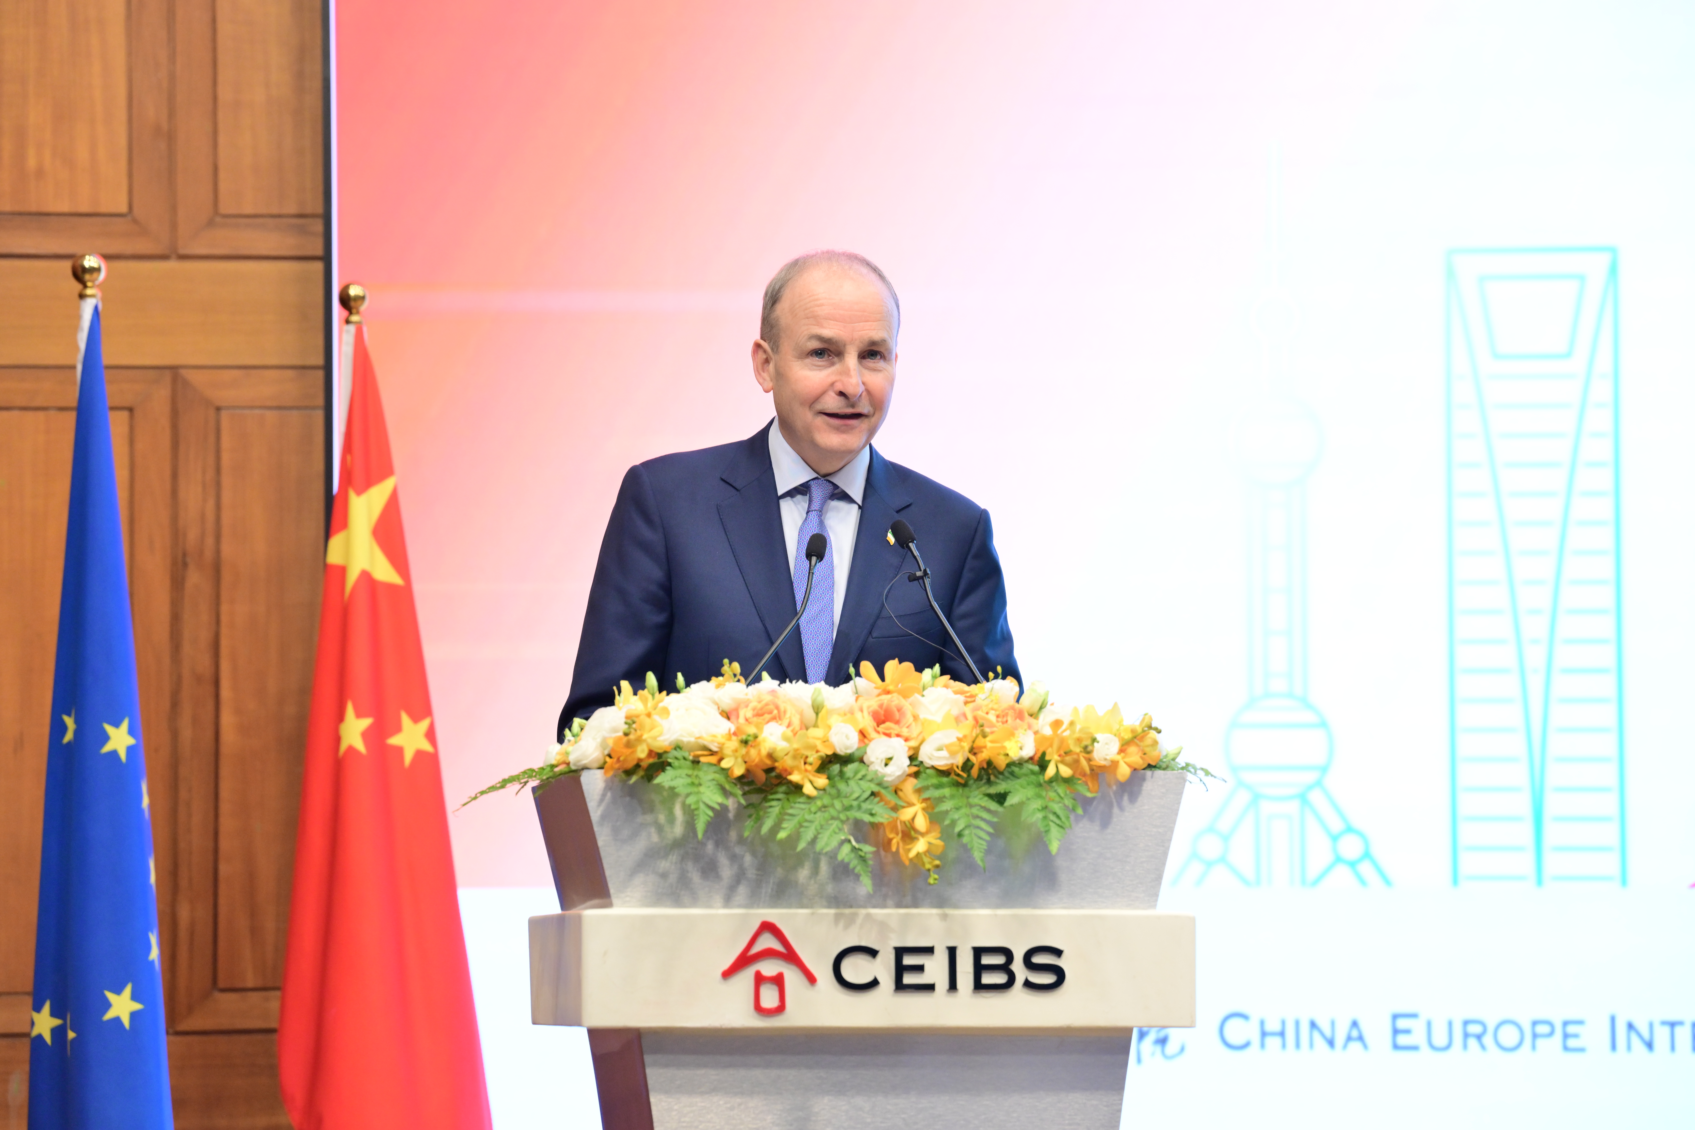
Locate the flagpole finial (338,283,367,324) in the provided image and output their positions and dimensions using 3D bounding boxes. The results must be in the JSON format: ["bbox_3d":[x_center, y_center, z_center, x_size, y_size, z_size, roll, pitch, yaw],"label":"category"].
[{"bbox_3d":[-0.774,-0.409,8.850,0.046,0.065,0.046,0,-4,0],"label":"flagpole finial"}]

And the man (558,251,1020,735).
[{"bbox_3d":[-0.051,0.516,6.357,0.560,1.750,0.440,0,-4,-10],"label":"man"}]

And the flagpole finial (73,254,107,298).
[{"bbox_3d":[-1.126,-0.429,8.400,0.048,0.066,0.048,0,-4,0],"label":"flagpole finial"}]

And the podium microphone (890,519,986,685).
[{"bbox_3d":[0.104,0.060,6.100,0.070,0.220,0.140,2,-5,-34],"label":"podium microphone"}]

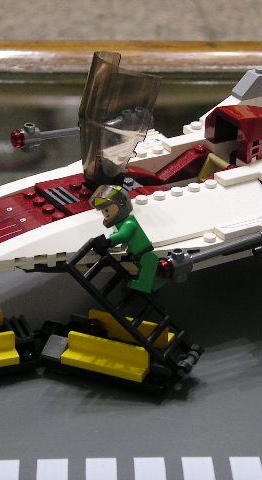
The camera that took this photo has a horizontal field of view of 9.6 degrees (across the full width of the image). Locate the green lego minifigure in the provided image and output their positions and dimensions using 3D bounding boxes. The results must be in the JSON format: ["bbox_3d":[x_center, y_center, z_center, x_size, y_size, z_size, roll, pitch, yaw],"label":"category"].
[{"bbox_3d":[-0.001,-0.001,0.562,0.025,0.042,0.022,-14,28,-6],"label":"green lego minifigure"}]

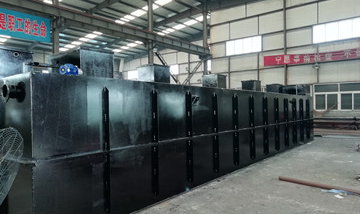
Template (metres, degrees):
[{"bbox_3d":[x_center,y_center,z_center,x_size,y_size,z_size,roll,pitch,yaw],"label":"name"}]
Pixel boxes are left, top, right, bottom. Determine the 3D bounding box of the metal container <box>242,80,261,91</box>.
[{"bbox_3d":[3.010,-0.800,11.380,0.570,0.540,0.570,0,1,40],"label":"metal container"}]

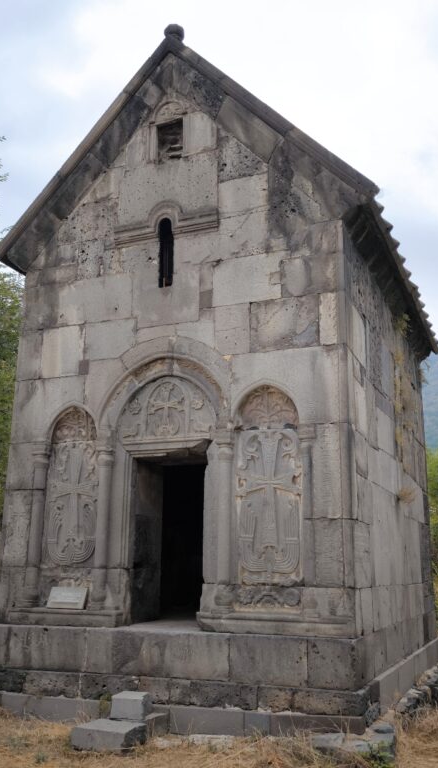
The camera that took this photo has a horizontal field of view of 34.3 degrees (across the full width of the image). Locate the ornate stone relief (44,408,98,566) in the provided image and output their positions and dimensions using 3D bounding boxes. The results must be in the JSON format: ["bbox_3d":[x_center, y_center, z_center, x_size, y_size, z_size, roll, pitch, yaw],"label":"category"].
[{"bbox_3d":[-1.814,1.262,8.978,0.751,2.034,0.117,-5,-16,22],"label":"ornate stone relief"}]

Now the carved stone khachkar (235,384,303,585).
[{"bbox_3d":[0.581,1.095,7.982,0.783,2.234,0.117,-5,-16,22],"label":"carved stone khachkar"}]

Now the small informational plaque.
[{"bbox_3d":[-1.827,2.558,8.483,0.517,0.257,0.032,-5,-29,22],"label":"small informational plaque"}]

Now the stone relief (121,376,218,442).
[{"bbox_3d":[-0.602,0.312,8.715,1.282,0.824,0.126,-5,-16,22],"label":"stone relief"}]

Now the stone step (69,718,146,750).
[{"bbox_3d":[-1.057,3.425,6.911,0.562,0.184,0.450,-5,-16,22],"label":"stone step"}]

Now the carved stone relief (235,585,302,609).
[{"bbox_3d":[0.547,2.289,7.601,0.751,0.230,0.117,-5,-16,22],"label":"carved stone relief"}]

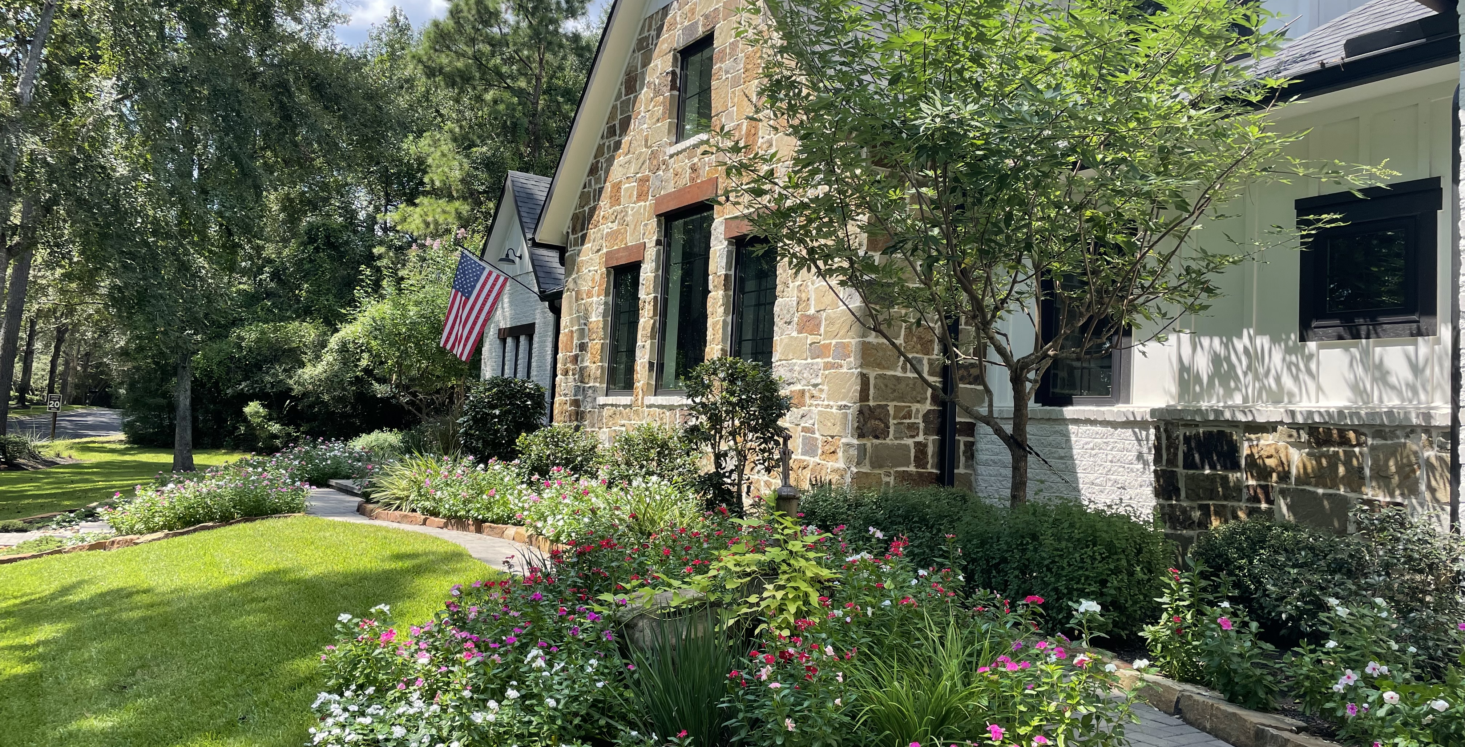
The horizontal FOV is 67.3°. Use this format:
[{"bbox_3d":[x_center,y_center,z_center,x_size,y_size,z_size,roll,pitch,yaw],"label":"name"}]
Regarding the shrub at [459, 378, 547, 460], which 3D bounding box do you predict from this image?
[{"bbox_3d":[-2.710,0.715,12.900,1.000,1.300,1.020,5,-4,-32],"label":"shrub"}]

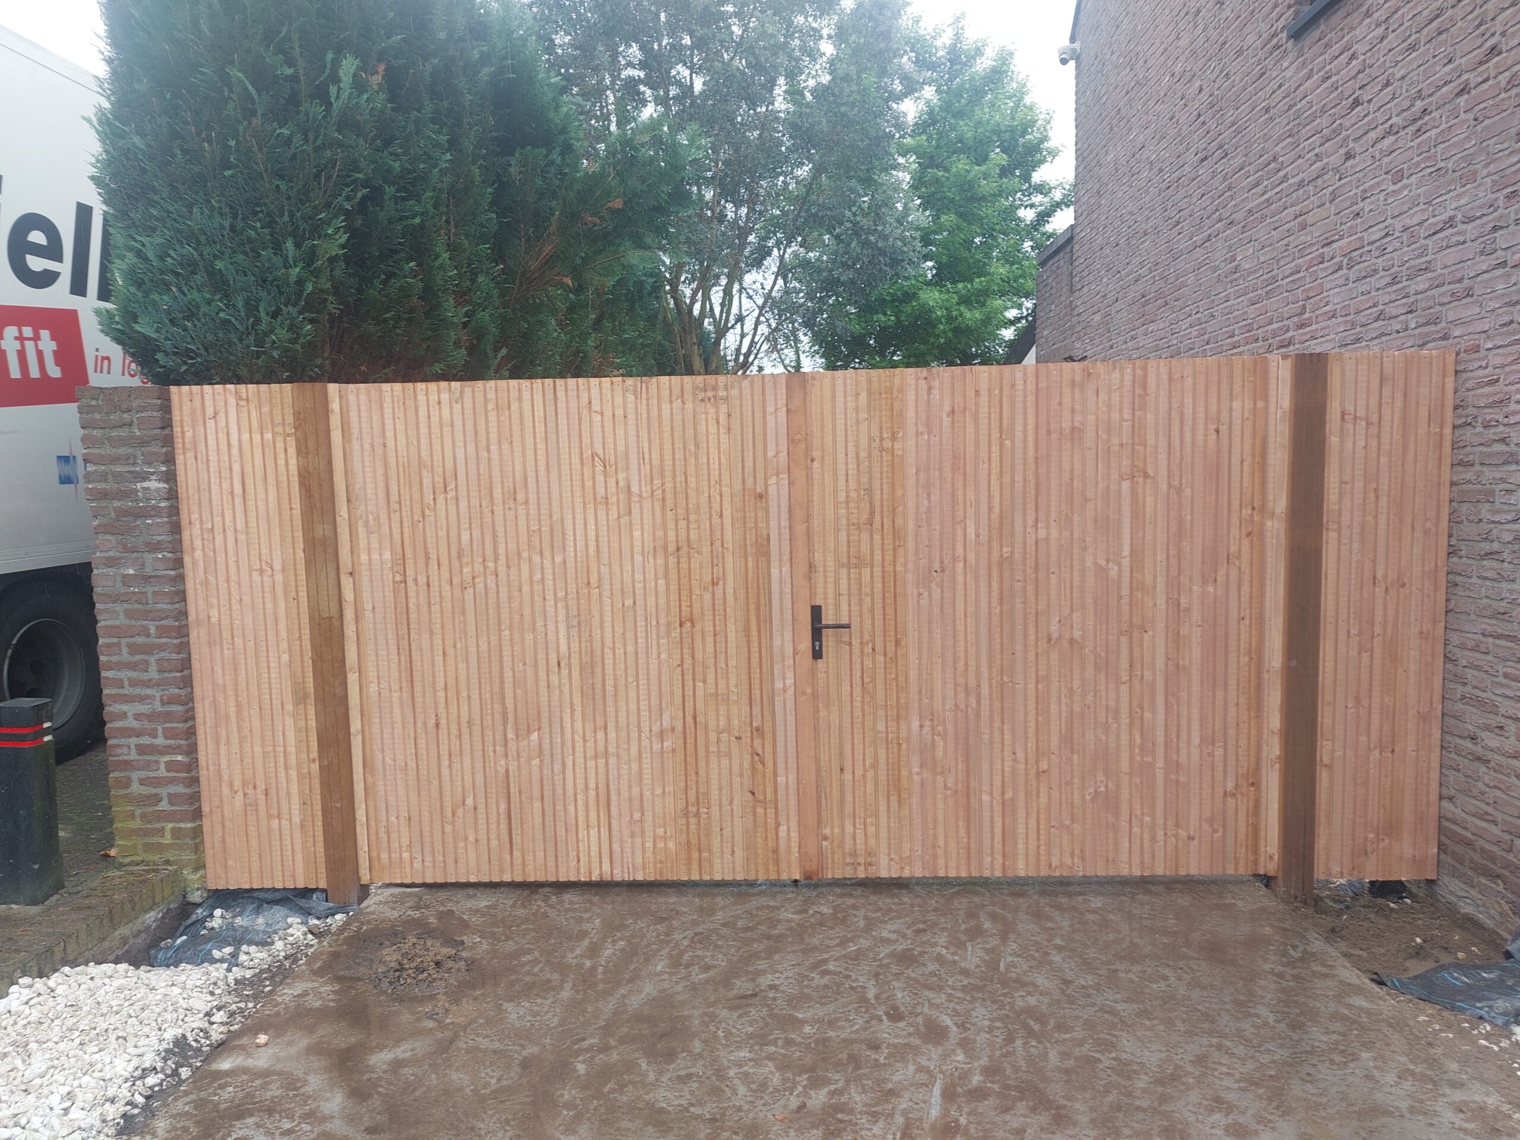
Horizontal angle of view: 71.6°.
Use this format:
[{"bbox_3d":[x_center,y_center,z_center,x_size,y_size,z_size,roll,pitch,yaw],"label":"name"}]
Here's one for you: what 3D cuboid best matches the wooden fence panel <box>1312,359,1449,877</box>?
[{"bbox_3d":[2.275,0.188,3.886,0.470,1.950,0.060,-1,6,2],"label":"wooden fence panel"}]

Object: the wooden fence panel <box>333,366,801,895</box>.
[{"bbox_3d":[-0.719,0.253,4.066,1.700,1.953,0.060,-1,6,2],"label":"wooden fence panel"}]

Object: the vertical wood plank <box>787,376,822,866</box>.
[{"bbox_3d":[0.166,0.235,3.989,0.074,1.940,0.030,-1,6,2],"label":"vertical wood plank"}]

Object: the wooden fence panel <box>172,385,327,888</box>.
[{"bbox_3d":[-1.938,0.279,4.062,0.485,1.951,0.060,-1,6,2],"label":"wooden fence panel"}]

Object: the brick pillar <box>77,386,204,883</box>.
[{"bbox_3d":[-2.328,0.266,4.122,0.310,1.915,0.310,-1,6,2],"label":"brick pillar"}]

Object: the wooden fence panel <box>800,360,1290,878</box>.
[{"bbox_3d":[1.061,0.212,3.992,1.775,1.948,0.060,-1,6,2],"label":"wooden fence panel"}]

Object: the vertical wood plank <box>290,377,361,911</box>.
[{"bbox_3d":[-1.634,0.299,4.042,0.122,1.997,0.120,-1,6,2],"label":"vertical wood plank"}]

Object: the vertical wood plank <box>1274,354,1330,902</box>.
[{"bbox_3d":[1.981,0.230,3.892,0.120,2.012,0.120,-1,6,2],"label":"vertical wood plank"}]

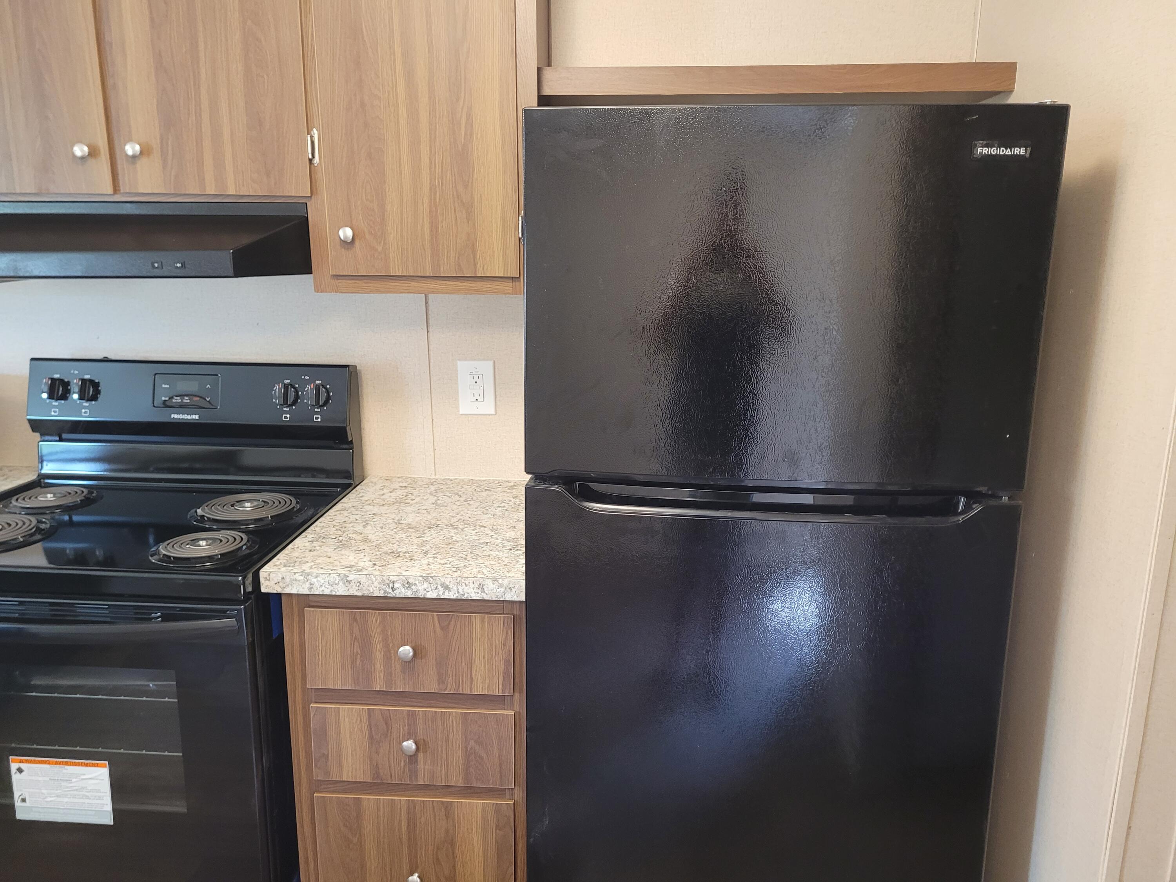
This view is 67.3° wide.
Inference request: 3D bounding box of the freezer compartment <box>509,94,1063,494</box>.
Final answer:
[{"bbox_3d":[0.316,-0.276,1.617,0.752,0.549,0.660,2,13,6],"label":"freezer compartment"}]

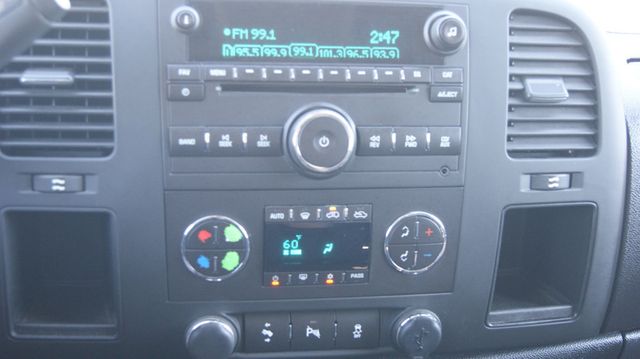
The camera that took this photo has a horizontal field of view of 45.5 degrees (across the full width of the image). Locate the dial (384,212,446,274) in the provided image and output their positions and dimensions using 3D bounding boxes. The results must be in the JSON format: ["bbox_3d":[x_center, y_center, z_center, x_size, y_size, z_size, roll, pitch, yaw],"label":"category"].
[{"bbox_3d":[0.066,0.044,0.520,0.042,0.043,0.010,0,14,-7],"label":"dial"}]

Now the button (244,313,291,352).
[{"bbox_3d":[-0.036,0.104,0.526,0.030,0.028,0.011,0,15,-7],"label":"button"}]

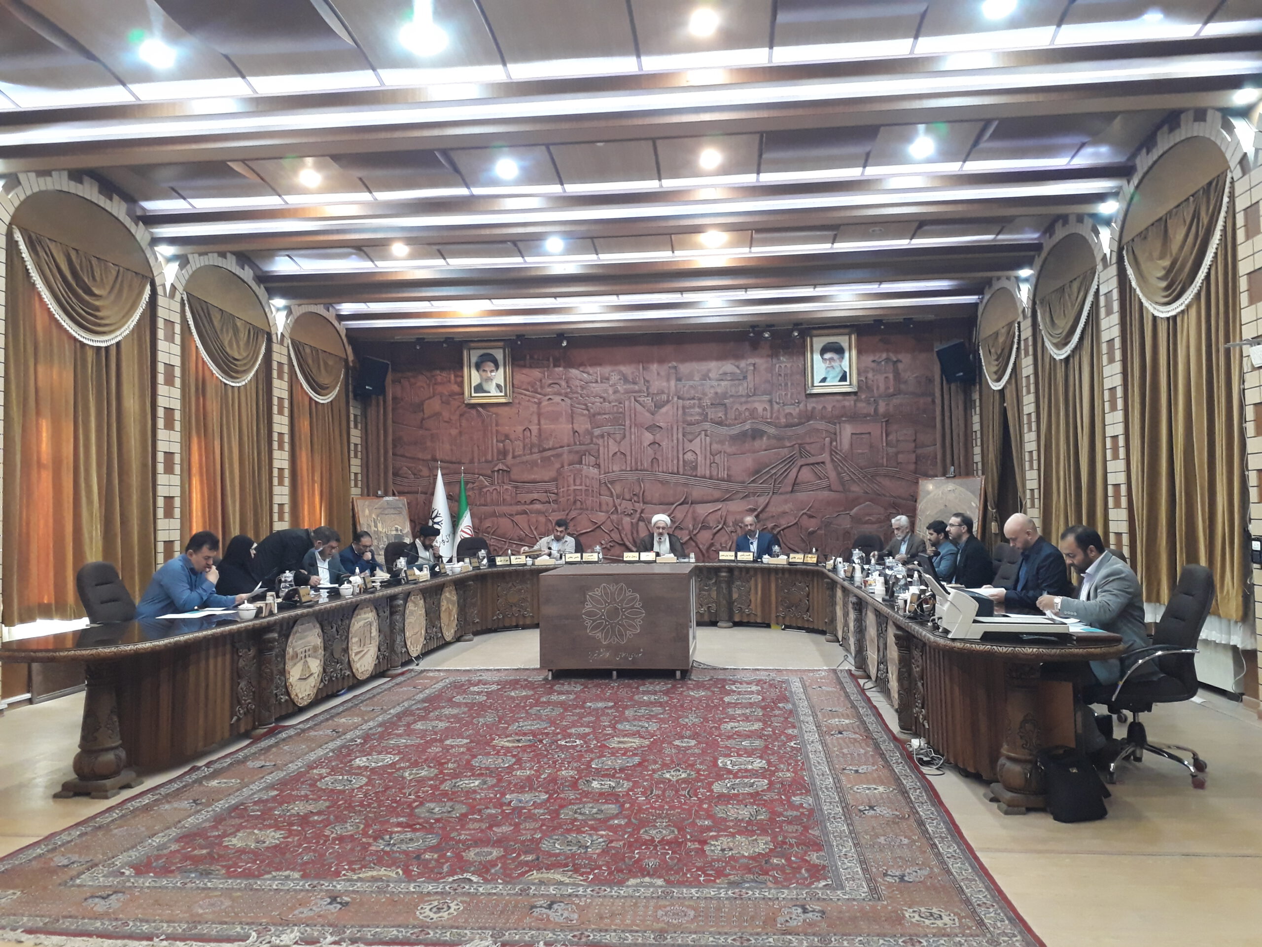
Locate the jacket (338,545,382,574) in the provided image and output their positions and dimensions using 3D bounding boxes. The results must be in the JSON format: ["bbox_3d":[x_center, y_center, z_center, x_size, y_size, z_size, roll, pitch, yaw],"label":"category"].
[{"bbox_3d":[-2.855,1.038,10.348,0.400,0.600,0.500,-3,-3,33],"label":"jacket"}]

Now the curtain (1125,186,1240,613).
[{"bbox_3d":[4.311,-0.511,7.691,0.200,3.150,1.930,-1,-2,6],"label":"curtain"}]

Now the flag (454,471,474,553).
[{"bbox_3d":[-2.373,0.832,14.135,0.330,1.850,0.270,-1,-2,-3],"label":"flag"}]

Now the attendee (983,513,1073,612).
[{"bbox_3d":[2.521,0.926,6.252,0.670,1.330,0.520,-1,-3,-3],"label":"attendee"}]

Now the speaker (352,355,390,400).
[{"bbox_3d":[-3.646,-1.342,13.889,0.420,0.580,0.380,1,10,-33],"label":"speaker"}]

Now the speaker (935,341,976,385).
[{"bbox_3d":[4.420,-1.509,13.391,0.400,0.530,0.340,-15,3,38],"label":"speaker"}]

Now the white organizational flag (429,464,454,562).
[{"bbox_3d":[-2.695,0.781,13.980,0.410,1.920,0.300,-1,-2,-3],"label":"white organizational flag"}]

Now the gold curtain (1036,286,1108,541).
[{"bbox_3d":[4.326,-0.363,9.531,0.160,2.980,1.800,-1,-3,5],"label":"gold curtain"}]

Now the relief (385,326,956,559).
[{"bbox_3d":[0.382,-0.295,14.206,8.045,3.480,0.180,-1,-2,6],"label":"relief"}]

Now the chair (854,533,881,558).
[{"bbox_3d":[2.951,1.319,12.275,0.620,1.090,0.680,-2,-3,23],"label":"chair"}]

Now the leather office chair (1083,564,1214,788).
[{"bbox_3d":[2.671,1.020,5.123,0.670,1.090,0.610,-2,-2,9],"label":"leather office chair"}]

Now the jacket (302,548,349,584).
[{"bbox_3d":[-2.867,1.037,9.234,0.520,0.660,0.400,0,-3,-29],"label":"jacket"}]

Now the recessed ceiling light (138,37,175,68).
[{"bbox_3d":[-3.044,-2.702,6.326,0.170,0.060,0.170,-1,-2,6],"label":"recessed ceiling light"}]

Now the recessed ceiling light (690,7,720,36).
[{"bbox_3d":[0.451,-2.776,6.046,0.170,0.060,0.170,-1,-2,6],"label":"recessed ceiling light"}]

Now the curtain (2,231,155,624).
[{"bbox_3d":[-4.728,-0.338,8.505,0.200,3.130,1.940,-1,-2,6],"label":"curtain"}]

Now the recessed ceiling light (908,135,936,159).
[{"bbox_3d":[2.333,-2.615,7.912,0.170,0.060,0.170,-1,-3,5],"label":"recessed ceiling light"}]

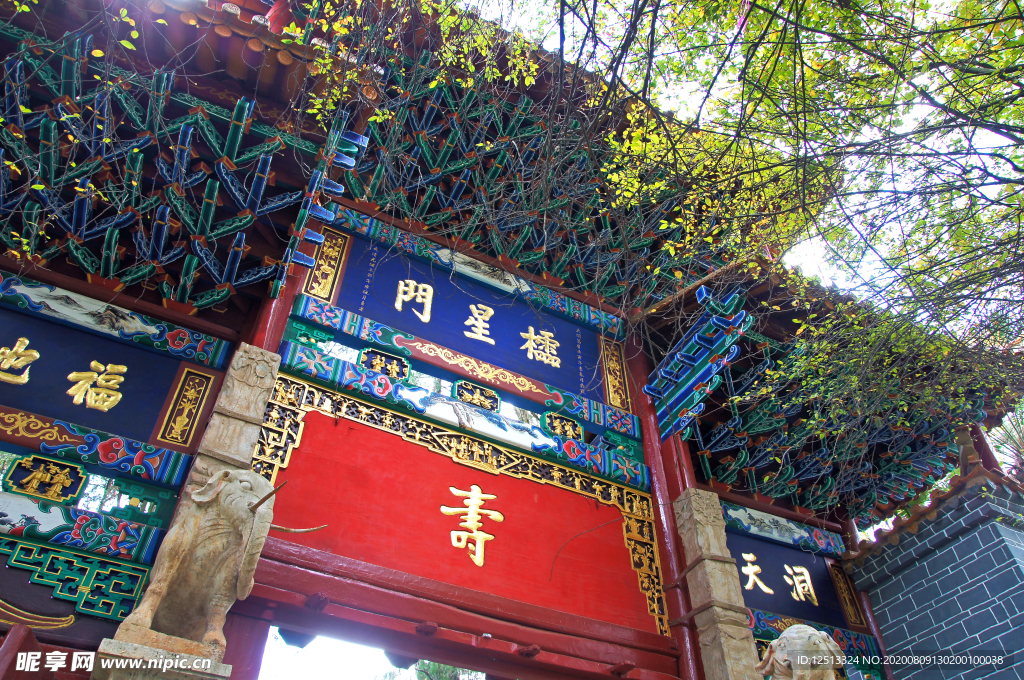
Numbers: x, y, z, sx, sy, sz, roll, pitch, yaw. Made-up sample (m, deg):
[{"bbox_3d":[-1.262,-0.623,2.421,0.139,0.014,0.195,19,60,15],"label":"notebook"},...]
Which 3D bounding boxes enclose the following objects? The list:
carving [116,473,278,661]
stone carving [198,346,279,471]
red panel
[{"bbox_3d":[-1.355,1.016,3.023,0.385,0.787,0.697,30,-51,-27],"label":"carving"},{"bbox_3d":[-1.607,0.407,4.238,0.287,0.779,0.205,21,-47,-19],"label":"stone carving"},{"bbox_3d":[-0.246,1.244,5.059,3.165,1.107,0.061,21,-47,-19],"label":"red panel"}]

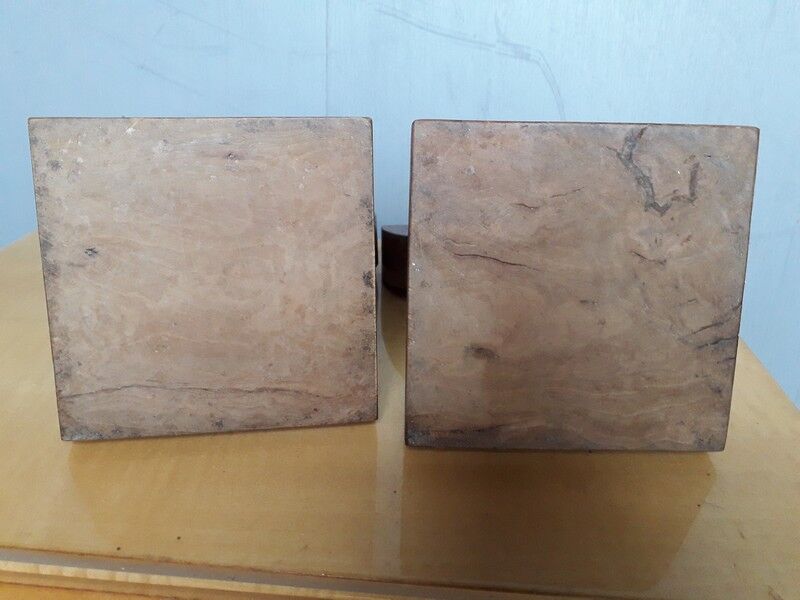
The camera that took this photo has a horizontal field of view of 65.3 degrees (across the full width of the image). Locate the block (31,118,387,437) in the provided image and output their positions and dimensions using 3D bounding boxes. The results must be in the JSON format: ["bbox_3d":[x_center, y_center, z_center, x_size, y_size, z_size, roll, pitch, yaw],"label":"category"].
[{"bbox_3d":[-0.076,-0.010,0.264,0.130,0.127,0.022,-2,9,-8],"label":"block"}]

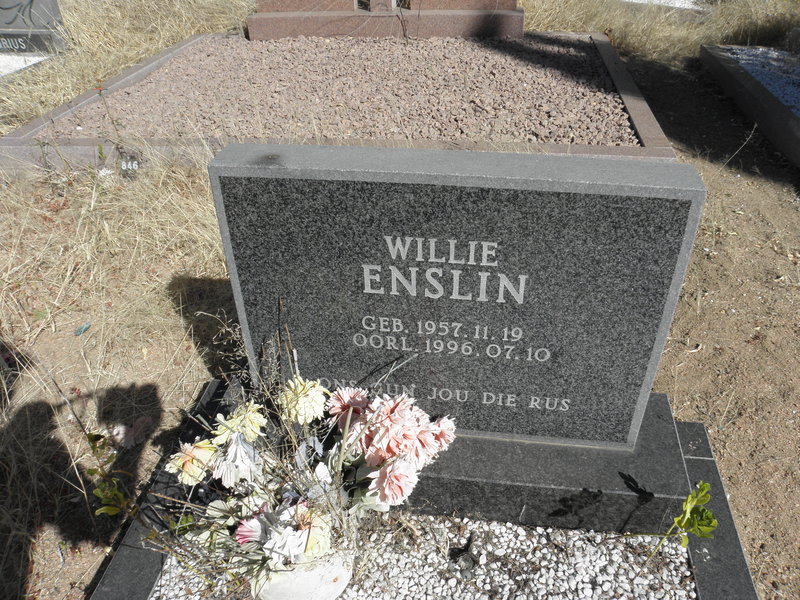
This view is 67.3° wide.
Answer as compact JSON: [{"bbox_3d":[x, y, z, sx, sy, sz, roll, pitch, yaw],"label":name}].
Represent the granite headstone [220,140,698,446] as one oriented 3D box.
[{"bbox_3d":[0.065,0.009,0.909,0.625,0.452,0.082,4,34,7],"label":"granite headstone"}]

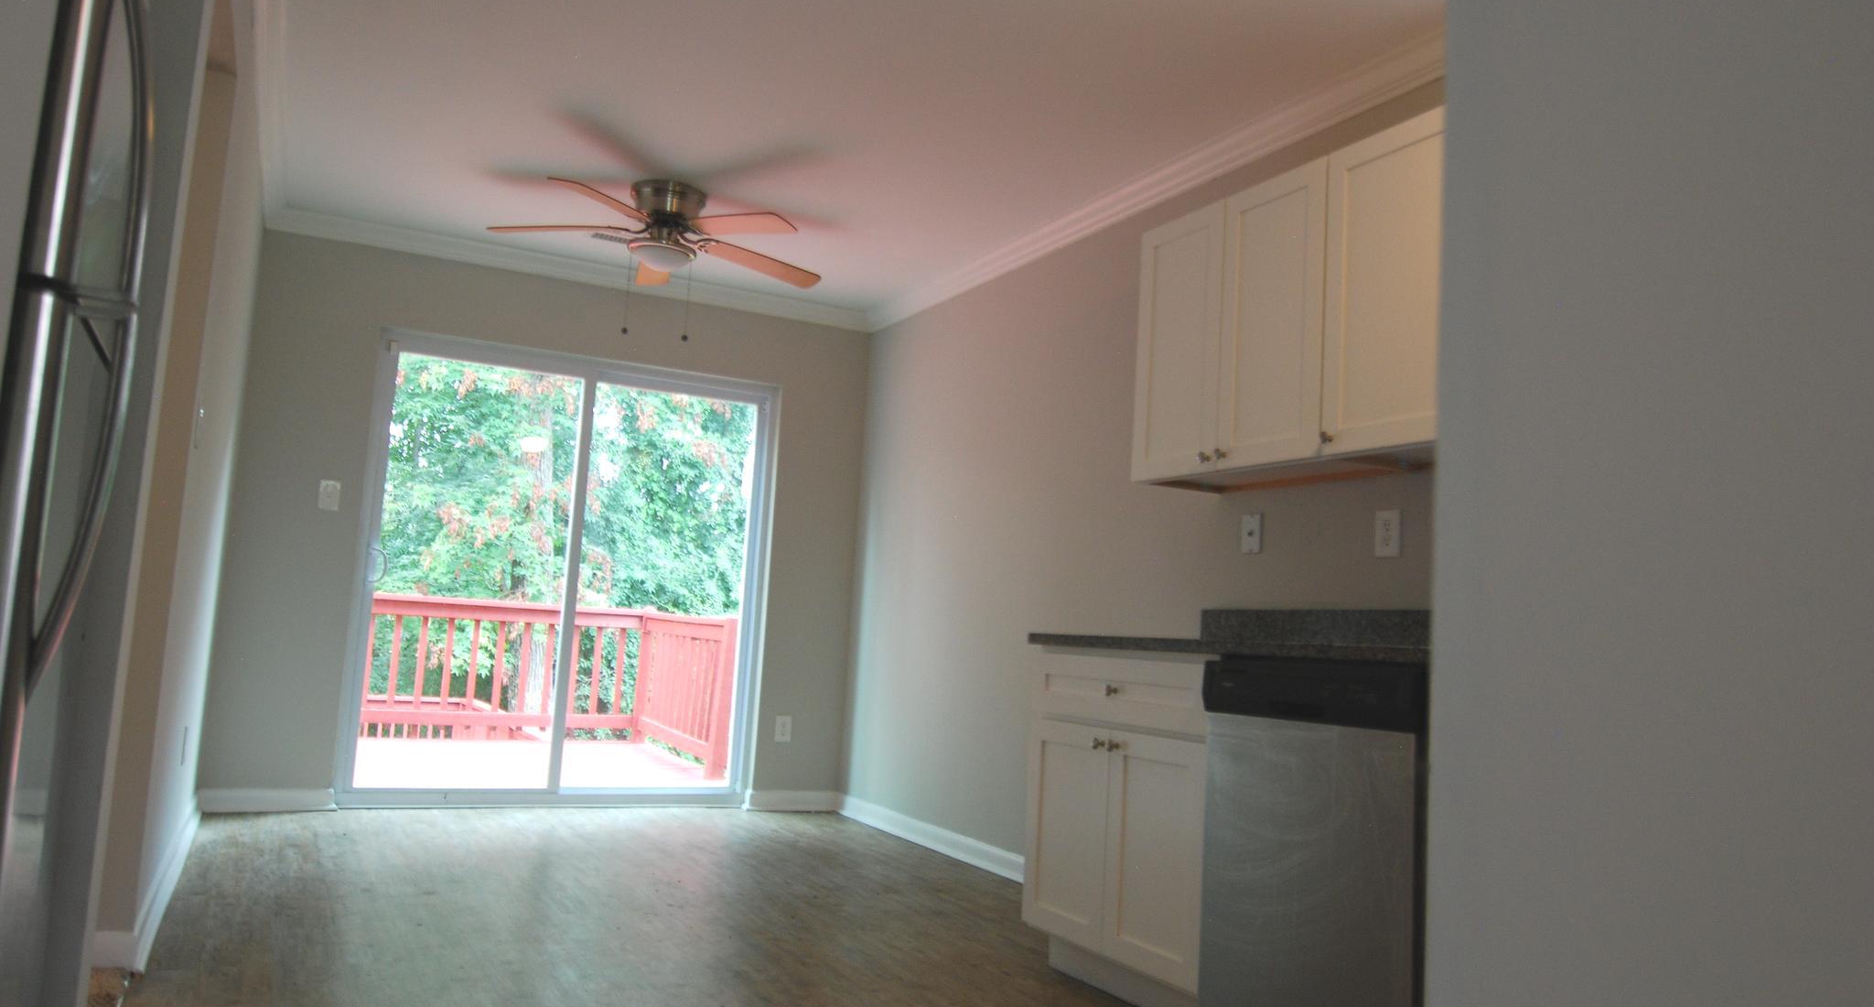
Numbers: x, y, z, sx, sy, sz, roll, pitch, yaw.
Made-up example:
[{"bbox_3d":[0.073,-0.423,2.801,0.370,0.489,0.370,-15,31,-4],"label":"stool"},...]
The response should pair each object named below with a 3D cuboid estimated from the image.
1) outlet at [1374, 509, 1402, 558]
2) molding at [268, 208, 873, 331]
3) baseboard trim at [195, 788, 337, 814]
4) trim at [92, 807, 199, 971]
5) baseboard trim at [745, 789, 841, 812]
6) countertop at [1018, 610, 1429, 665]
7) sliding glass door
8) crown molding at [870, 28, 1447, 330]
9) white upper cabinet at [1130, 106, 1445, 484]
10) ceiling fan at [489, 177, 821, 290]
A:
[{"bbox_3d":[1.185,0.080,3.271,0.010,0.120,0.077,6,-7,-28],"label":"outlet"},{"bbox_3d":[-1.563,-1.063,5.824,2.760,0.085,0.080,6,-7,-26],"label":"molding"},{"bbox_3d":[-2.737,1.218,5.103,0.490,0.100,0.018,6,-7,-26],"label":"baseboard trim"},{"bbox_3d":[-2.439,1.114,3.925,0.110,0.092,2.390,6,-7,-28],"label":"trim"},{"bbox_3d":[-0.687,1.445,6.089,0.470,0.095,0.018,6,-7,-26],"label":"baseboard trim"},{"bbox_3d":[0.907,0.312,3.021,0.684,0.140,1.450,6,-7,-28],"label":"countertop"},{"bbox_3d":[-1.658,0.345,5.734,1.810,2.040,0.120,6,-7,-26],"label":"sliding glass door"},{"bbox_3d":[0.466,-1.049,4.809,0.080,0.085,3.690,6,-7,-28],"label":"crown molding"},{"bbox_3d":[1.027,-0.461,3.349,0.325,0.767,1.150,6,-7,-28],"label":"white upper cabinet"},{"bbox_3d":[-1.014,-1.019,4.705,1.290,0.300,1.270,6,-7,-26],"label":"ceiling fan"}]

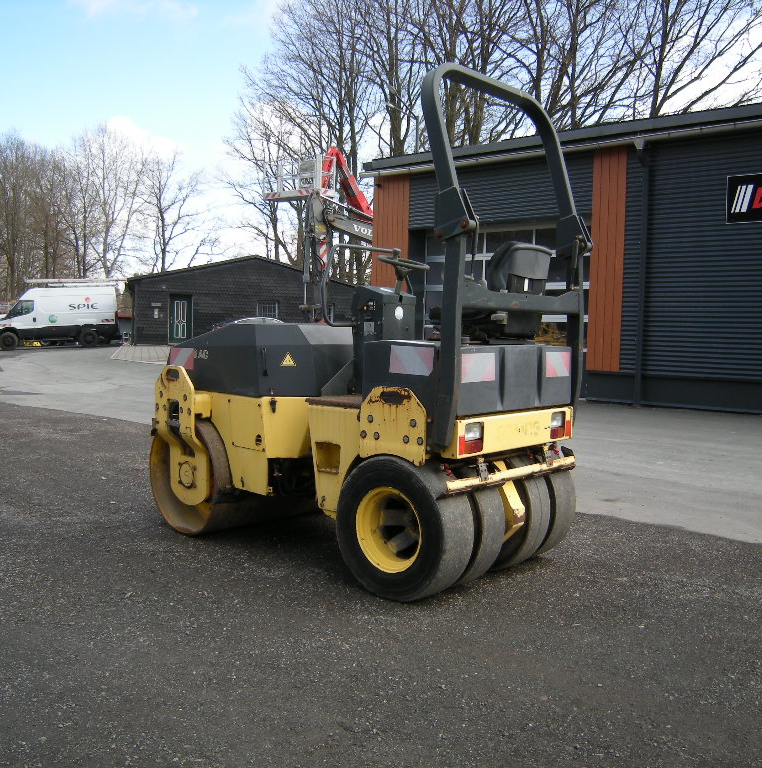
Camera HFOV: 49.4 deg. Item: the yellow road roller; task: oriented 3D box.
[{"bbox_3d":[-0.197,-0.316,5.202,2.684,2.684,1.360,5,6,43],"label":"yellow road roller"}]

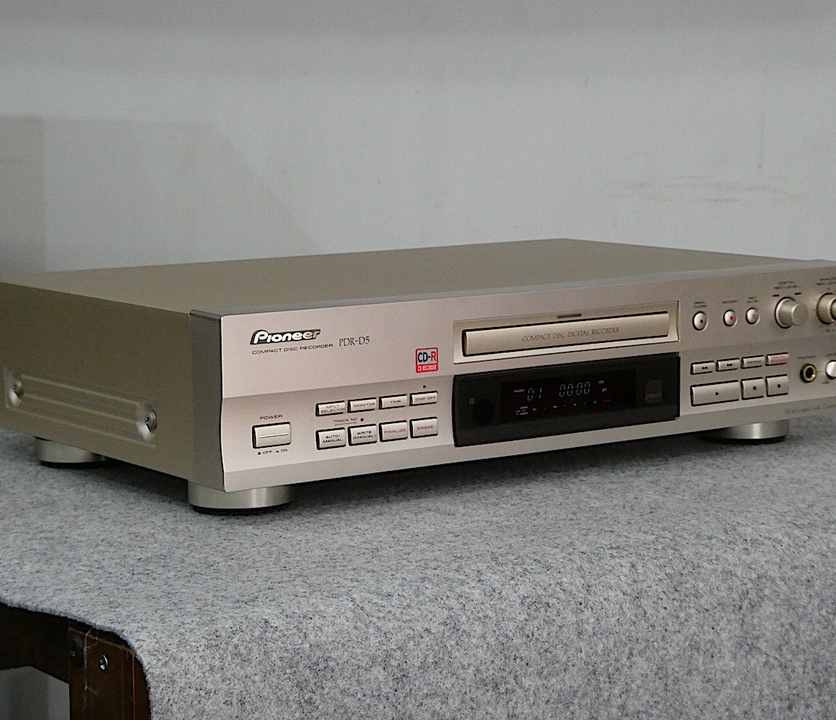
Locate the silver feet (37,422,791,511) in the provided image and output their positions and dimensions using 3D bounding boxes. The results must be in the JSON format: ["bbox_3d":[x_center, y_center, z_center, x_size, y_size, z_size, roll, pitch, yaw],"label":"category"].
[{"bbox_3d":[0.001,0.041,1.249,0.386,0.021,0.221,-6,9,-35],"label":"silver feet"}]

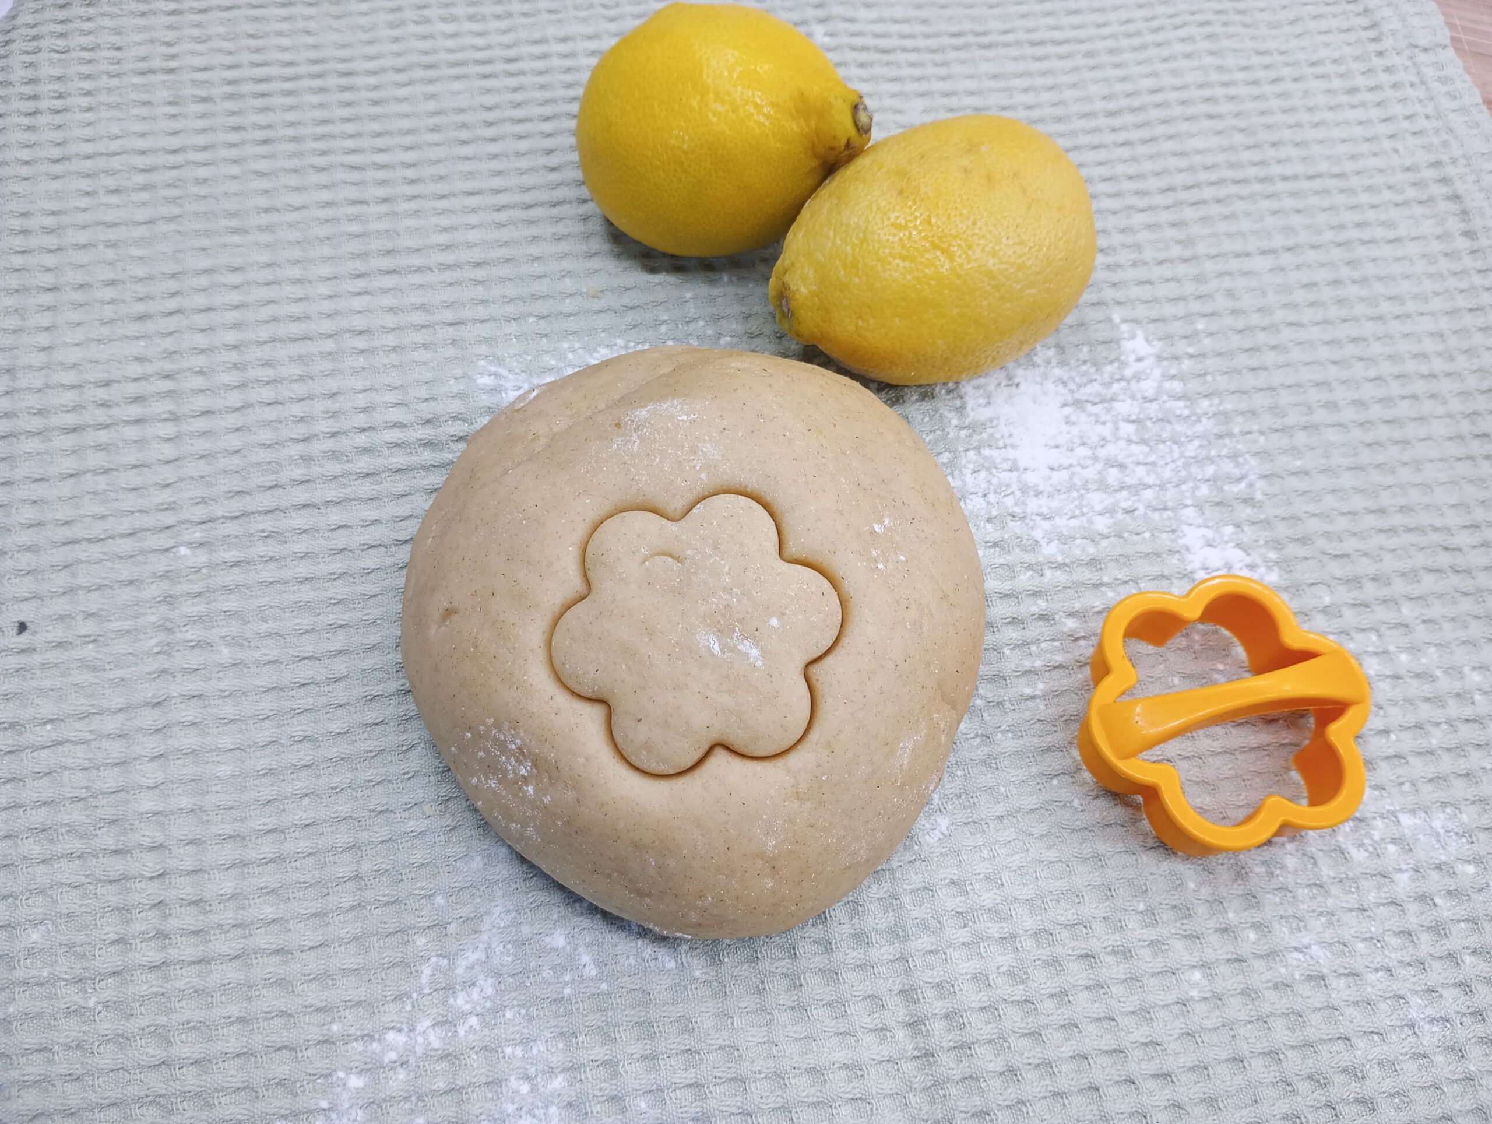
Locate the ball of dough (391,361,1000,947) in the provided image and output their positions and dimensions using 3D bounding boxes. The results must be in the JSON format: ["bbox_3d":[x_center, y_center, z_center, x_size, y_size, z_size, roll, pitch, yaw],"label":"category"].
[{"bbox_3d":[-0.009,0.007,0.263,0.126,0.049,0.138,1,64,-2],"label":"ball of dough"}]

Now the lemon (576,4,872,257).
[{"bbox_3d":[-0.007,-0.111,0.314,0.078,0.062,0.062,-6,65,-6],"label":"lemon"}]

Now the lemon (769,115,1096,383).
[{"bbox_3d":[0.047,-0.076,0.299,0.084,0.061,0.062,-23,68,-13],"label":"lemon"}]

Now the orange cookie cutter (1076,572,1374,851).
[{"bbox_3d":[0.106,0.034,0.269,0.064,0.027,0.059,-12,66,-8],"label":"orange cookie cutter"}]

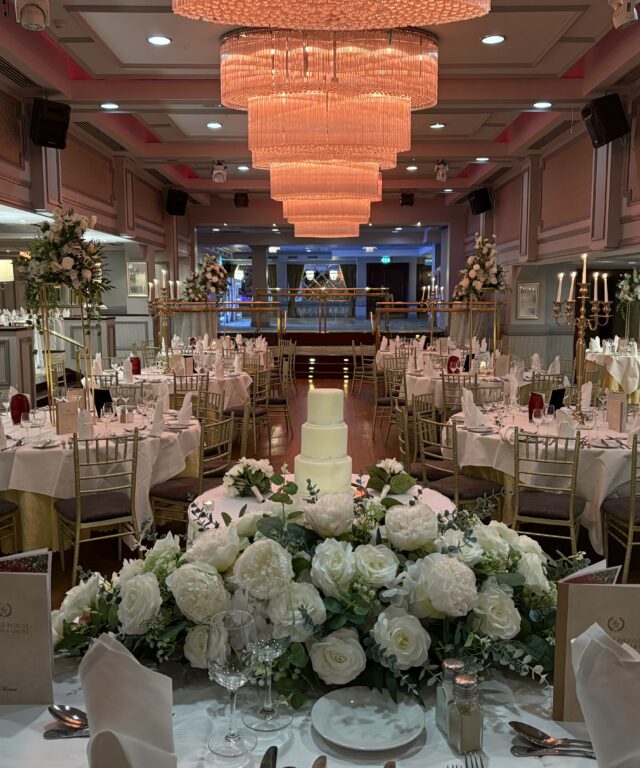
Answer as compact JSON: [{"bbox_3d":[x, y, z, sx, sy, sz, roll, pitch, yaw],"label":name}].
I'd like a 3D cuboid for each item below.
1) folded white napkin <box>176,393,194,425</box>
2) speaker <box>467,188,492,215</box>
[{"bbox_3d":[-0.982,0.175,5.580,0.110,0.245,0.120,-1,7,-10],"label":"folded white napkin"},{"bbox_3d":[4.257,-4.841,20.400,0.420,0.600,0.420,-18,9,-8],"label":"speaker"}]

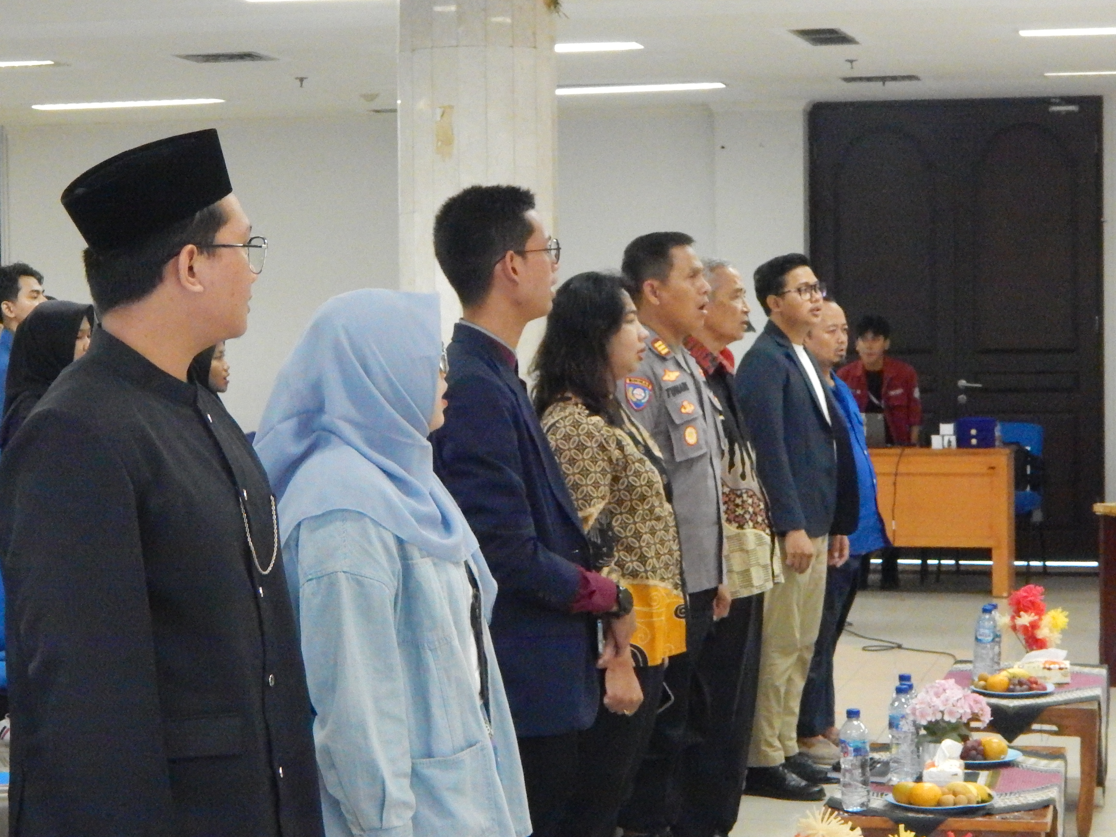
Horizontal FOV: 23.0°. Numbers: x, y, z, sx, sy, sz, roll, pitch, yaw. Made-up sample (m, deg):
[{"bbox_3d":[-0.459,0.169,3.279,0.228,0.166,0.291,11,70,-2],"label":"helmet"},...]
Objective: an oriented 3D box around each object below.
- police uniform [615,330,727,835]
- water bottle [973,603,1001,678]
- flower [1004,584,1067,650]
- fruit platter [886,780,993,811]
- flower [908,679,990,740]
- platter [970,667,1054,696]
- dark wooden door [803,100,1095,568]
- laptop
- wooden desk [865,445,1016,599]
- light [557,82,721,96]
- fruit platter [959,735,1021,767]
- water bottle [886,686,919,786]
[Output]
[{"bbox_3d":[0.281,0.492,7.184,0.300,1.465,0.480,0,3,20],"label":"police uniform"},{"bbox_3d":[1.329,0.694,8.497,0.066,0.232,0.066,0,3,13],"label":"water bottle"},{"bbox_3d":[1.489,0.627,8.550,0.195,0.220,0.170,0,3,13],"label":"flower"},{"bbox_3d":[0.903,0.873,6.479,0.260,0.076,0.260,0,3,13],"label":"fruit platter"},{"bbox_3d":[0.982,0.730,6.880,0.205,0.160,0.185,0,3,13],"label":"flower"},{"bbox_3d":[1.362,0.786,8.202,0.255,0.076,0.255,0,3,13],"label":"platter"},{"bbox_3d":[2.281,-0.509,15.754,1.668,2.640,0.080,0,3,13],"label":"dark wooden door"},{"bbox_3d":[1.582,0.060,14.417,0.330,0.190,0.270,0,3,13],"label":"laptop"},{"bbox_3d":[1.769,0.525,14.609,1.280,0.765,0.650,0,3,13],"label":"wooden desk"},{"bbox_3d":[0.290,-1.801,14.808,1.220,0.080,0.300,0,3,14],"label":"light"},{"bbox_3d":[1.064,0.845,7.032,0.258,0.076,0.258,0,3,13],"label":"fruit platter"},{"bbox_3d":[0.852,0.781,6.773,0.066,0.232,0.066,0,3,13],"label":"water bottle"}]

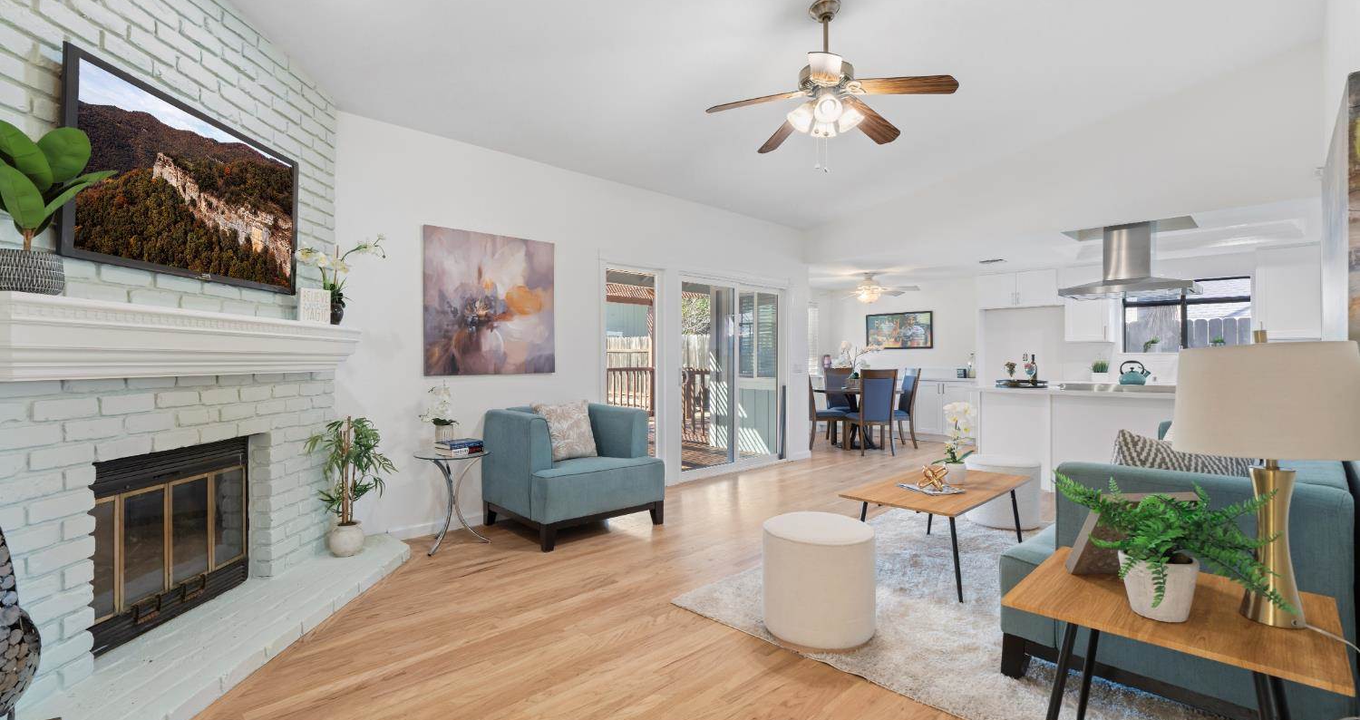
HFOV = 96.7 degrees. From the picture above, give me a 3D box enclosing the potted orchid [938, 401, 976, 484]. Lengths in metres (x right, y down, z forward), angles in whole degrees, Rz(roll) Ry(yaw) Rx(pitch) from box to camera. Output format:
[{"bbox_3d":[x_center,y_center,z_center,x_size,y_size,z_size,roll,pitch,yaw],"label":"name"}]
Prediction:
[{"bbox_3d":[1.651,0.491,3.620,0.220,0.480,0.200,0,0,25],"label":"potted orchid"}]

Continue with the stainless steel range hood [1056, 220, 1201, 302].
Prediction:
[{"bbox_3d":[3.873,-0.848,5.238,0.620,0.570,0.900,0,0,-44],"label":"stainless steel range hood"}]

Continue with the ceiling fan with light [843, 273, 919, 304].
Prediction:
[{"bbox_3d":[2.556,-0.962,8.100,1.200,0.410,1.200,0,0,0],"label":"ceiling fan with light"}]

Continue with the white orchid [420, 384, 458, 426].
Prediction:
[{"bbox_3d":[-1.556,0.288,3.900,0.230,0.280,0.190,0,0,0],"label":"white orchid"}]

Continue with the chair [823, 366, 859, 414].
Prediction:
[{"bbox_3d":[2.355,0.647,8.760,0.470,1.050,0.600,0,0,0],"label":"chair"}]

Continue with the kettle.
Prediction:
[{"bbox_3d":[4.096,0.116,5.450,0.280,0.225,0.230,0,0,38],"label":"kettle"}]

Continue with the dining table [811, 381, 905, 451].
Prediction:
[{"bbox_3d":[2.410,0.792,8.180,1.240,0.760,1.240,0,0,0],"label":"dining table"}]

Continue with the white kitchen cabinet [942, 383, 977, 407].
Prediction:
[{"bbox_3d":[4.084,0.722,8.600,0.470,0.870,0.580,0,0,45],"label":"white kitchen cabinet"}]

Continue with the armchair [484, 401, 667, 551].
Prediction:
[{"bbox_3d":[-0.764,0.762,4.315,0.915,0.825,0.855,0,0,-42],"label":"armchair"}]

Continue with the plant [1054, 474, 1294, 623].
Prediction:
[{"bbox_3d":[1.168,0.448,1.440,0.460,0.345,0.420,0,0,39],"label":"plant"}]

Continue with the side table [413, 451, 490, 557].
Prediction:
[{"bbox_3d":[-1.437,0.885,3.830,0.450,0.570,0.450,0,0,-44],"label":"side table"}]

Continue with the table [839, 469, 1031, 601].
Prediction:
[{"bbox_3d":[1.490,0.928,3.430,1.250,0.445,0.580,0,0,-44],"label":"table"}]

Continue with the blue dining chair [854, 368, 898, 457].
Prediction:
[{"bbox_3d":[2.400,0.645,7.560,0.470,1.050,0.600,0,0,0],"label":"blue dining chair"}]

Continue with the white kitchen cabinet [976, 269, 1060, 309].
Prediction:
[{"bbox_3d":[4.544,-0.900,7.974,0.983,0.480,0.560,0,0,45],"label":"white kitchen cabinet"}]

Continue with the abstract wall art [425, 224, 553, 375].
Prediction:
[{"bbox_3d":[-1.362,-0.402,4.418,1.020,1.020,0.040,0,0,-44],"label":"abstract wall art"}]

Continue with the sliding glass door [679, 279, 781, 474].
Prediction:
[{"bbox_3d":[0.572,0.165,6.366,0.110,1.895,1.660,0,0,45],"label":"sliding glass door"}]

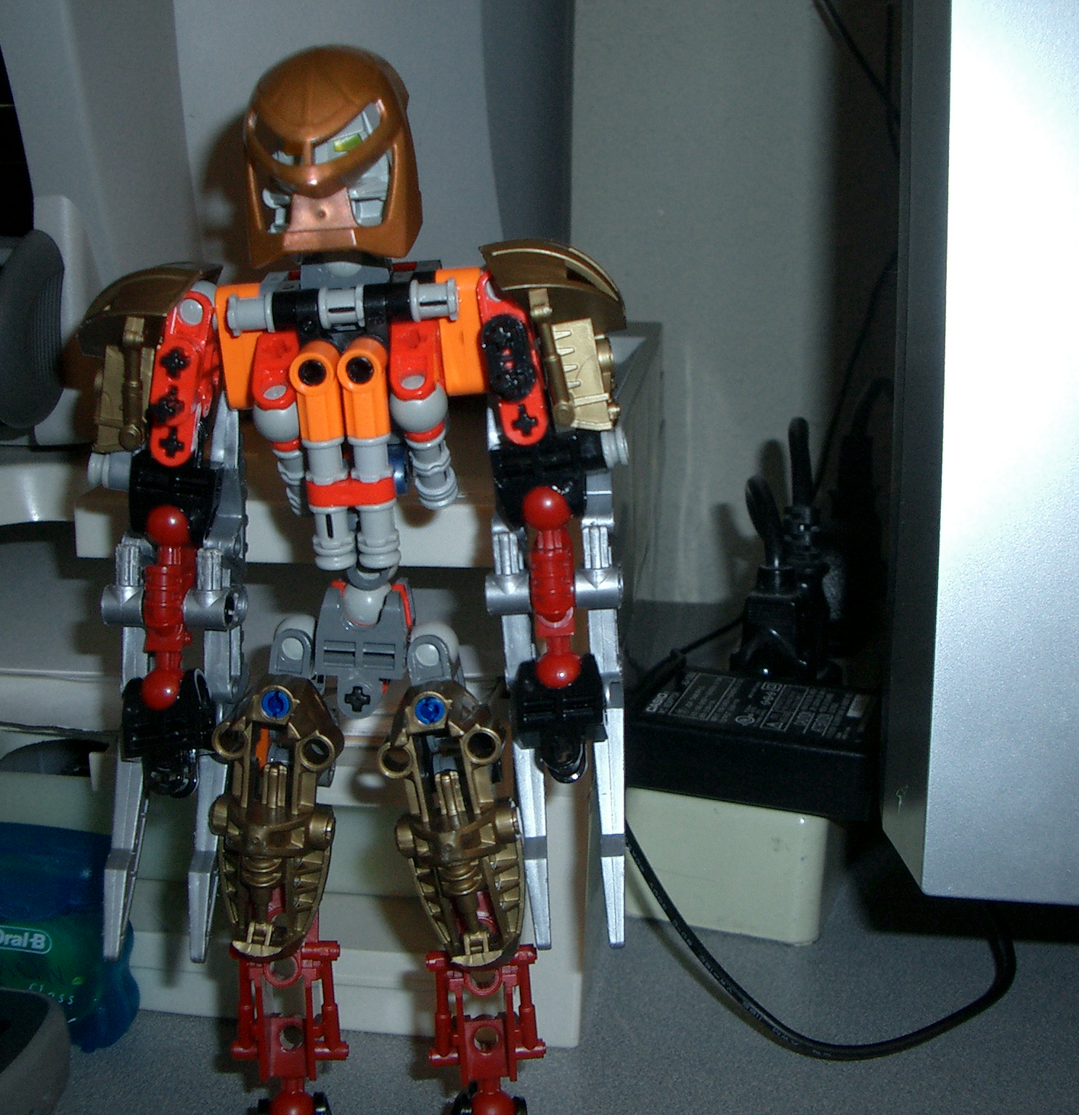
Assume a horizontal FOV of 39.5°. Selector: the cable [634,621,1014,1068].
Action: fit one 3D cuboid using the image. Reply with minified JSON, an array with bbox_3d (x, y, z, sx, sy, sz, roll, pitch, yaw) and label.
[{"bbox_3d":[0.080,0.077,0.455,0.116,0.058,0.177,1,14,0],"label":"cable"}]

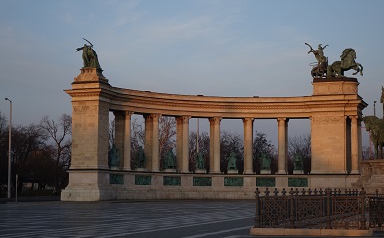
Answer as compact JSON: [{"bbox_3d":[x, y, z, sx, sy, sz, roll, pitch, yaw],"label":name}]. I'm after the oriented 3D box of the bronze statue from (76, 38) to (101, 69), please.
[{"bbox_3d":[-13.116,-8.306,97.500,2.350,3.750,2.100,-1,-6,18],"label":"bronze statue"}]

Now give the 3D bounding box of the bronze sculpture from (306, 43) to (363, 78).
[{"bbox_3d":[19.676,-8.007,106.000,7.413,4.500,3.100,-1,-6,18],"label":"bronze sculpture"}]

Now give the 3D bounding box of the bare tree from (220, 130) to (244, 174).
[{"bbox_3d":[7.331,8.154,140.000,6.400,11.500,6.400,0,-5,0],"label":"bare tree"}]

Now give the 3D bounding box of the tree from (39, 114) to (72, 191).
[{"bbox_3d":[-21.476,5.764,125.000,6.200,12.800,6.200,0,-5,0],"label":"tree"}]

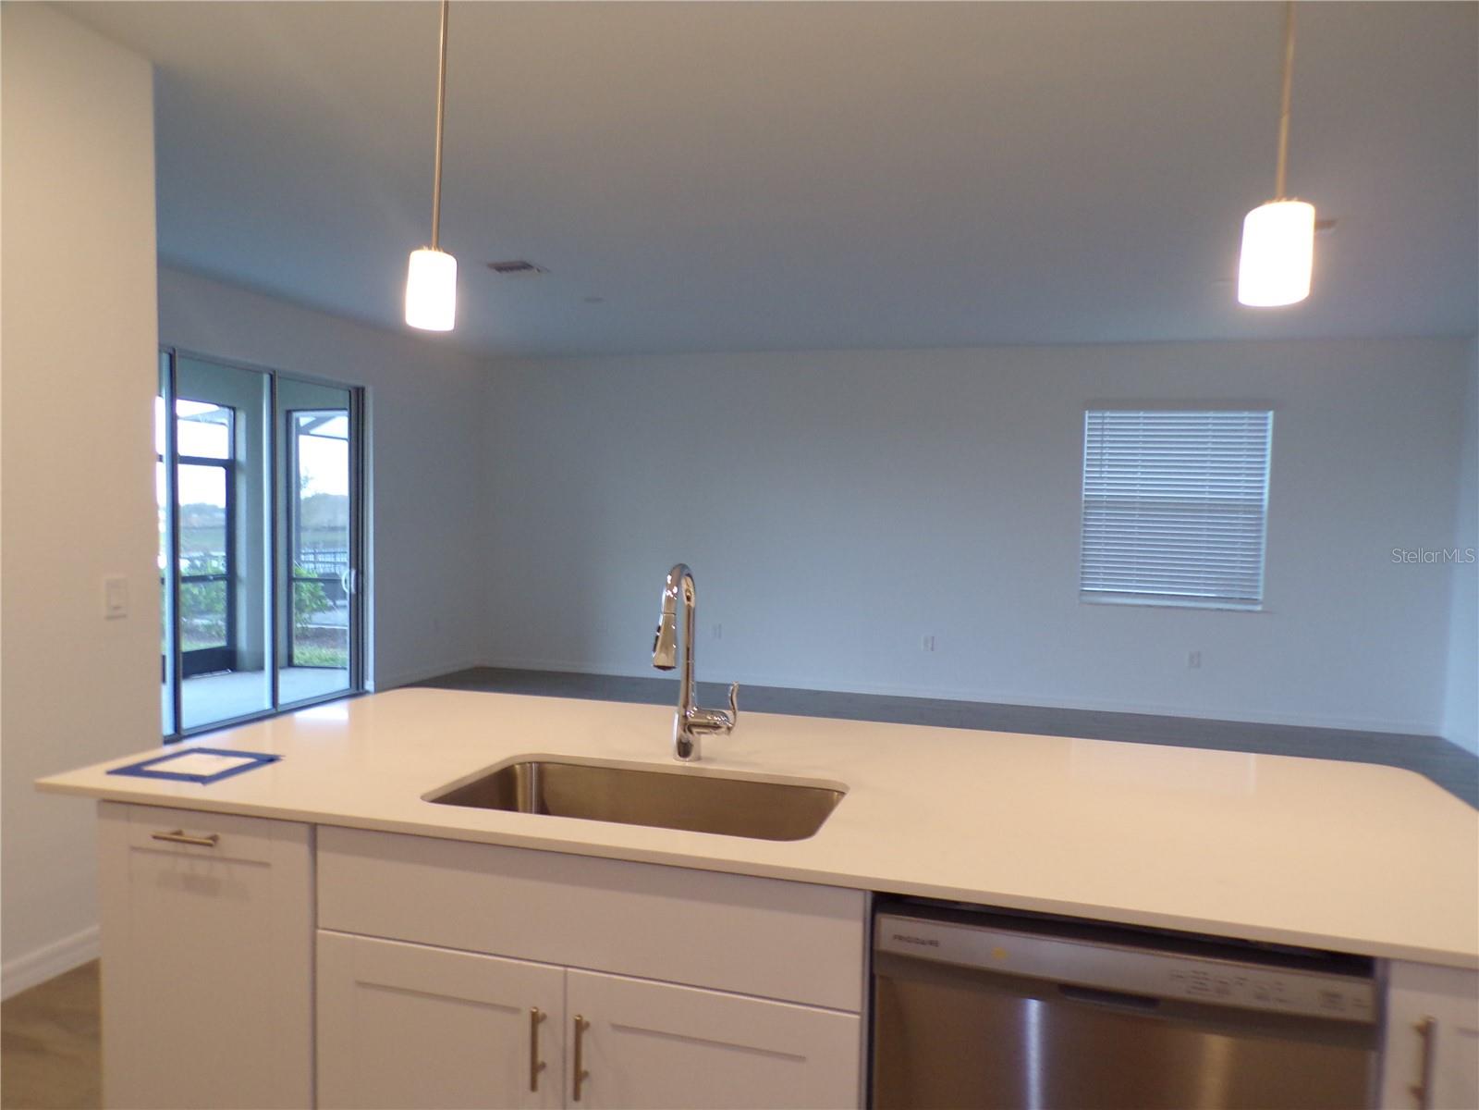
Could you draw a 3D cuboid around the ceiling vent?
[{"bbox_3d":[-1.287,-1.651,5.919,0.270,0.025,0.290,2,2,16],"label":"ceiling vent"}]

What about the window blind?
[{"bbox_3d":[3.296,-0.365,7.798,1.280,1.500,0.060,2,2,16],"label":"window blind"}]

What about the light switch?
[{"bbox_3d":[-1.953,0.135,3.216,0.012,0.118,0.074,2,2,16],"label":"light switch"}]

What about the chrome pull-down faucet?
[{"bbox_3d":[-0.089,0.218,2.001,0.135,0.395,0.220,2,2,16],"label":"chrome pull-down faucet"}]

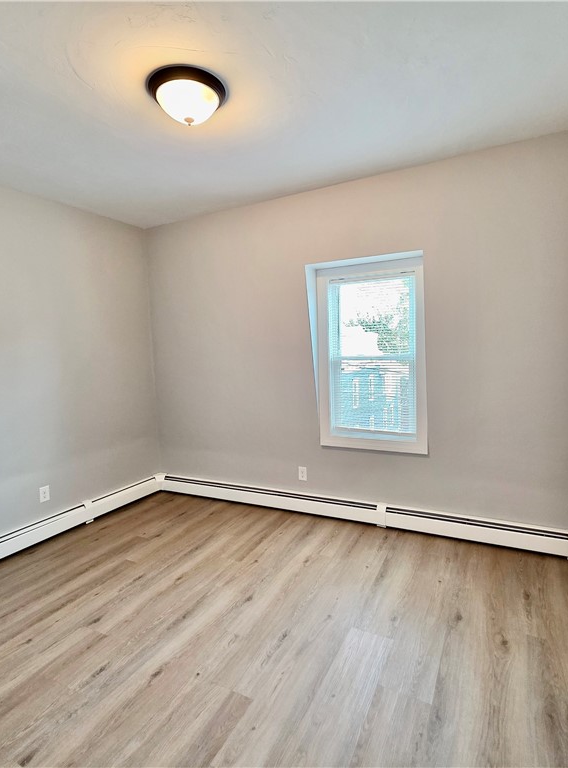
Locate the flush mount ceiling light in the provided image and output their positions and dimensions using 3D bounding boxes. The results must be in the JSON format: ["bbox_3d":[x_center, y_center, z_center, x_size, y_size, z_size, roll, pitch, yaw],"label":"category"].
[{"bbox_3d":[-0.417,-1.203,1.689,0.330,0.133,0.330,-2,6,0],"label":"flush mount ceiling light"}]

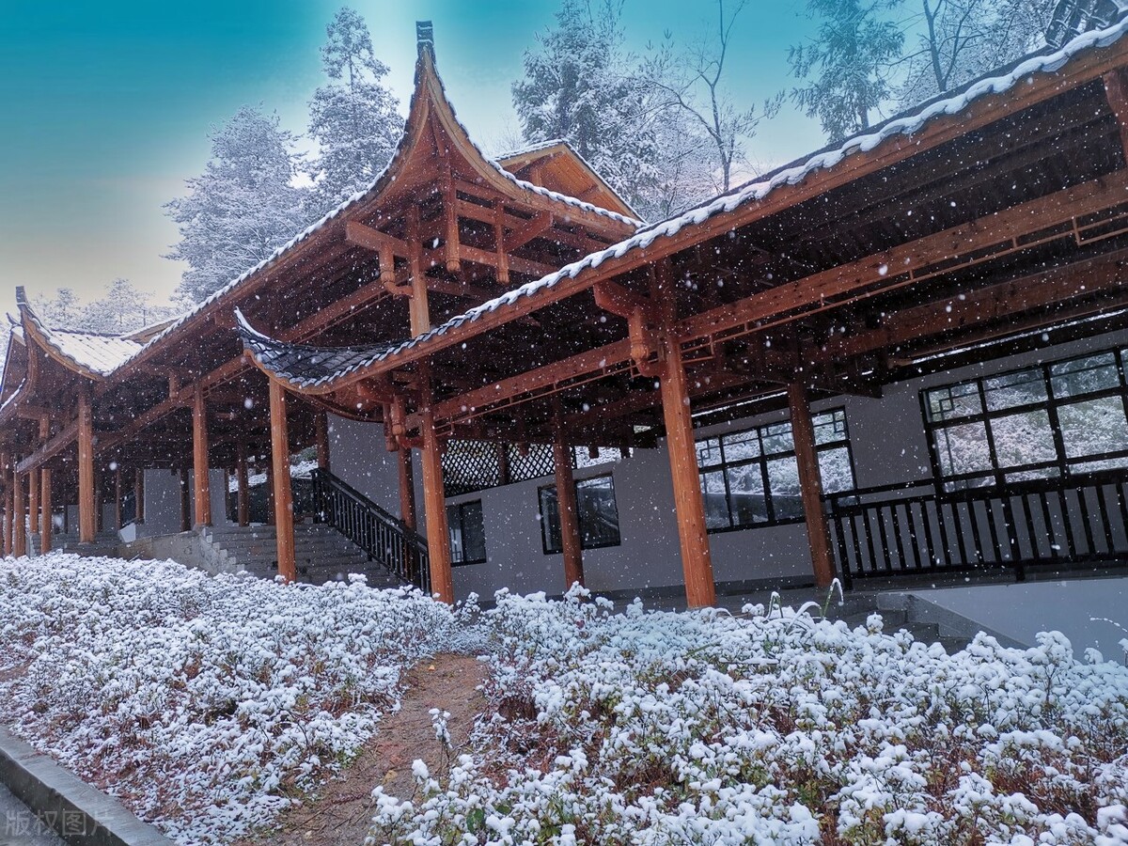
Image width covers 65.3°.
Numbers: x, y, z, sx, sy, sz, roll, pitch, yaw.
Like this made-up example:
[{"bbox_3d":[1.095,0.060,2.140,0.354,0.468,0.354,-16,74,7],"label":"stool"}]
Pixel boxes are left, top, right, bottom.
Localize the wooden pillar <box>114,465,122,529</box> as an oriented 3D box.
[{"bbox_3d":[-15.517,2.649,30.695,0.240,2.409,0.240,-15,-14,42],"label":"wooden pillar"}]

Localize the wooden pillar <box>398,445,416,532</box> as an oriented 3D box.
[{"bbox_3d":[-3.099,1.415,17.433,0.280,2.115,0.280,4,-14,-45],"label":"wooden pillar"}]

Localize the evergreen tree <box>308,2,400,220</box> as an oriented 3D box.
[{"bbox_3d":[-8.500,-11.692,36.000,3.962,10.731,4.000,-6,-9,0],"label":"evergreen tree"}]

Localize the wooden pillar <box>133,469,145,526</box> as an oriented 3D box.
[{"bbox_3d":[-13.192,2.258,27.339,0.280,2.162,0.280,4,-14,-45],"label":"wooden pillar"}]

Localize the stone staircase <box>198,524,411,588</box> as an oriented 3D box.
[{"bbox_3d":[-4.498,2.305,15.385,2.250,1.500,3.000,3,-12,-45],"label":"stone staircase"}]

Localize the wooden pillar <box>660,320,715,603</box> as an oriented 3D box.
[{"bbox_3d":[1.279,0.416,9.383,0.280,3.027,0.280,4,-14,-45],"label":"wooden pillar"}]

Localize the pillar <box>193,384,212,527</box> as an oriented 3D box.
[{"bbox_3d":[-7.447,0.623,18.045,0.280,2.933,0.280,4,-14,-45],"label":"pillar"}]

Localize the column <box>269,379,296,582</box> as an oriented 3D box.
[{"bbox_3d":[-4.983,1.109,15.566,0.280,4.089,0.280,4,-14,-45],"label":"column"}]

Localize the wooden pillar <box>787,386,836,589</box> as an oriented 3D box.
[{"bbox_3d":[3.163,0.732,11.250,0.280,2.651,0.280,4,-14,-45],"label":"wooden pillar"}]

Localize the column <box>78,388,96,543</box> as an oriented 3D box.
[{"bbox_3d":[-11.282,0.961,20.784,0.290,3.769,0.290,3,-12,-45],"label":"column"}]

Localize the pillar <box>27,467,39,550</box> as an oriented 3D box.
[{"bbox_3d":[-16.995,2.662,28.208,0.250,2.768,0.250,3,-12,-45],"label":"pillar"}]

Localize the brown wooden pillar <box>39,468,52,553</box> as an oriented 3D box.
[{"bbox_3d":[-15.436,2.621,26.196,0.250,2.806,0.250,3,-12,-45],"label":"brown wooden pillar"}]

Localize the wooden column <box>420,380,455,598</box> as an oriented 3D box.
[{"bbox_3d":[-1.619,0.858,11.003,0.260,3.021,0.260,-15,-14,42],"label":"wooden column"}]

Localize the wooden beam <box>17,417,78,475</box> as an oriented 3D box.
[{"bbox_3d":[-13.817,0.735,23.465,0.250,0.420,5.608,3,-12,-45],"label":"wooden beam"}]

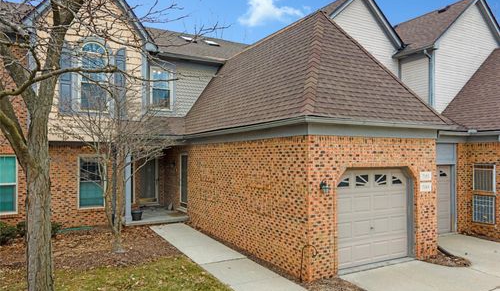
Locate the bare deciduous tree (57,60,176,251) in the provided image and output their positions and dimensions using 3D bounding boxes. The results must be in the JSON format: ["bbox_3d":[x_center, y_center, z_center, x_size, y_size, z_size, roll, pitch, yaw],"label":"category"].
[{"bbox_3d":[-3.537,0.274,9.050,2.800,5.000,2.700,1,-2,-28],"label":"bare deciduous tree"}]

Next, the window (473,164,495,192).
[{"bbox_3d":[7.125,1.005,10.562,0.100,0.810,0.650,1,-2,-28],"label":"window"}]

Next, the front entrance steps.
[{"bbox_3d":[-4.006,2.837,14.240,2.450,0.180,3.300,1,-2,-28],"label":"front entrance steps"}]

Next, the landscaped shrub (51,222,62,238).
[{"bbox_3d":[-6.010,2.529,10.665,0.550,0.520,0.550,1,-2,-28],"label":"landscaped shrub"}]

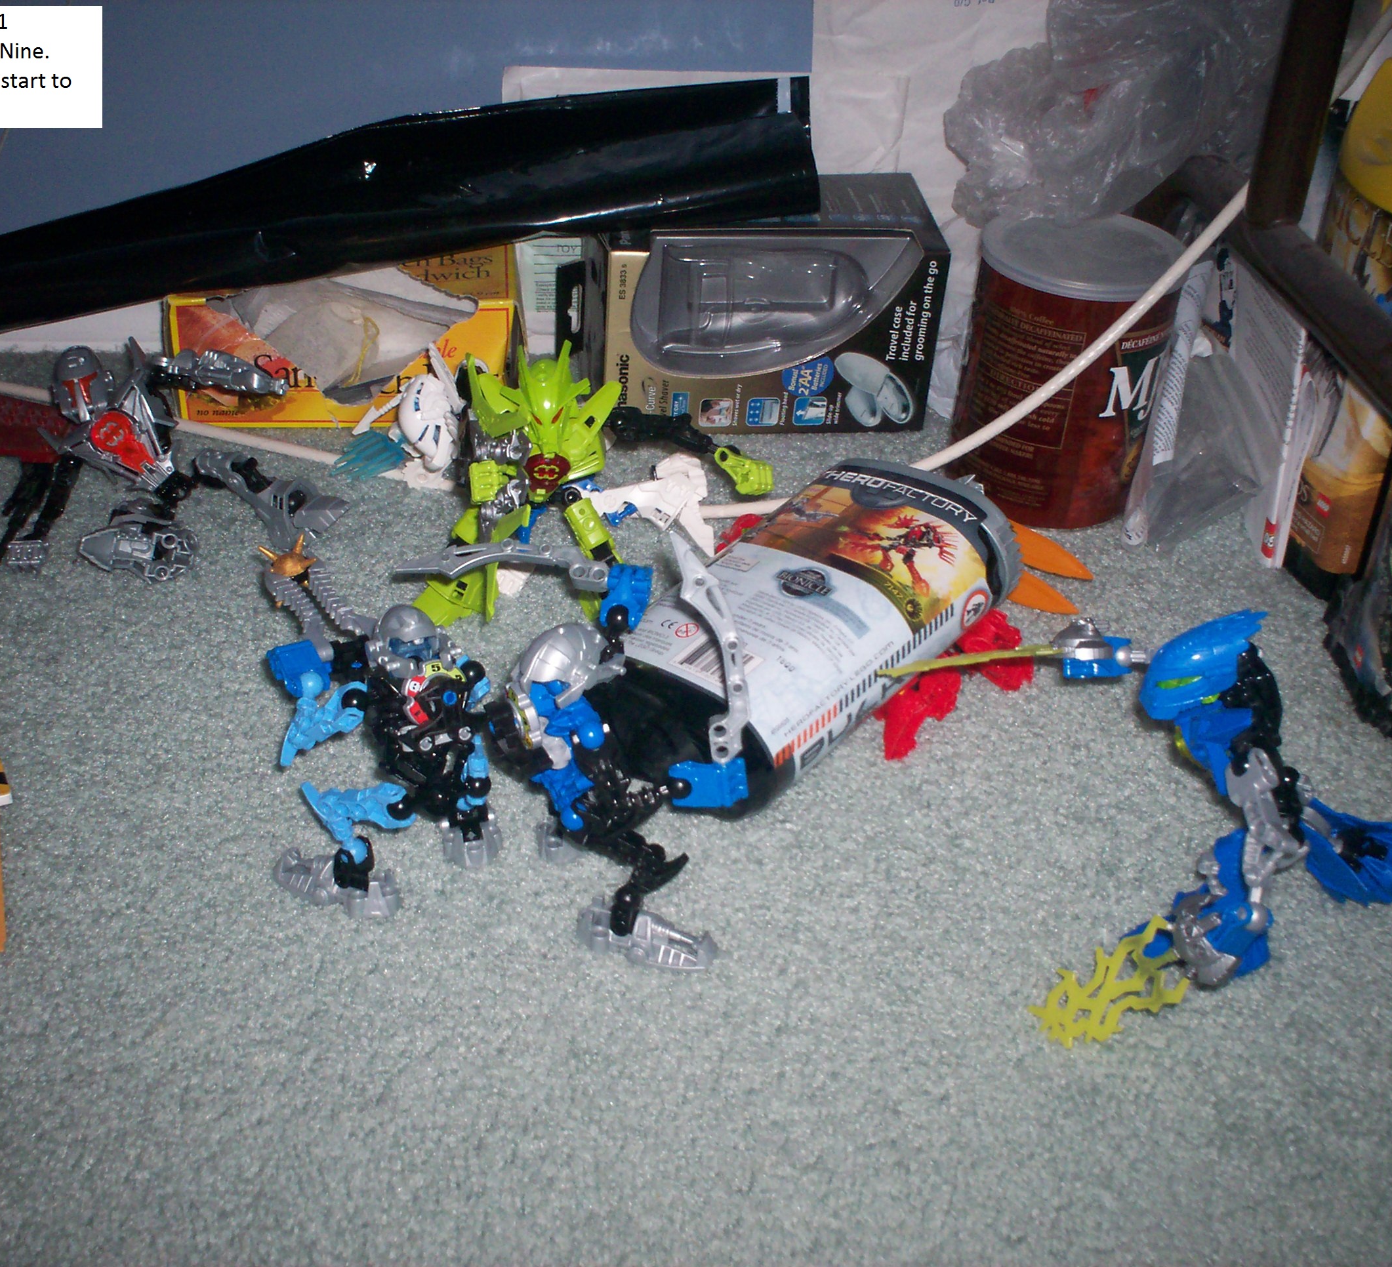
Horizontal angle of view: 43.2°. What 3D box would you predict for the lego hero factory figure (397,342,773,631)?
[{"bbox_3d":[-0.051,-0.076,0.836,0.175,0.145,0.085,2,39,-3],"label":"lego hero factory figure"}]

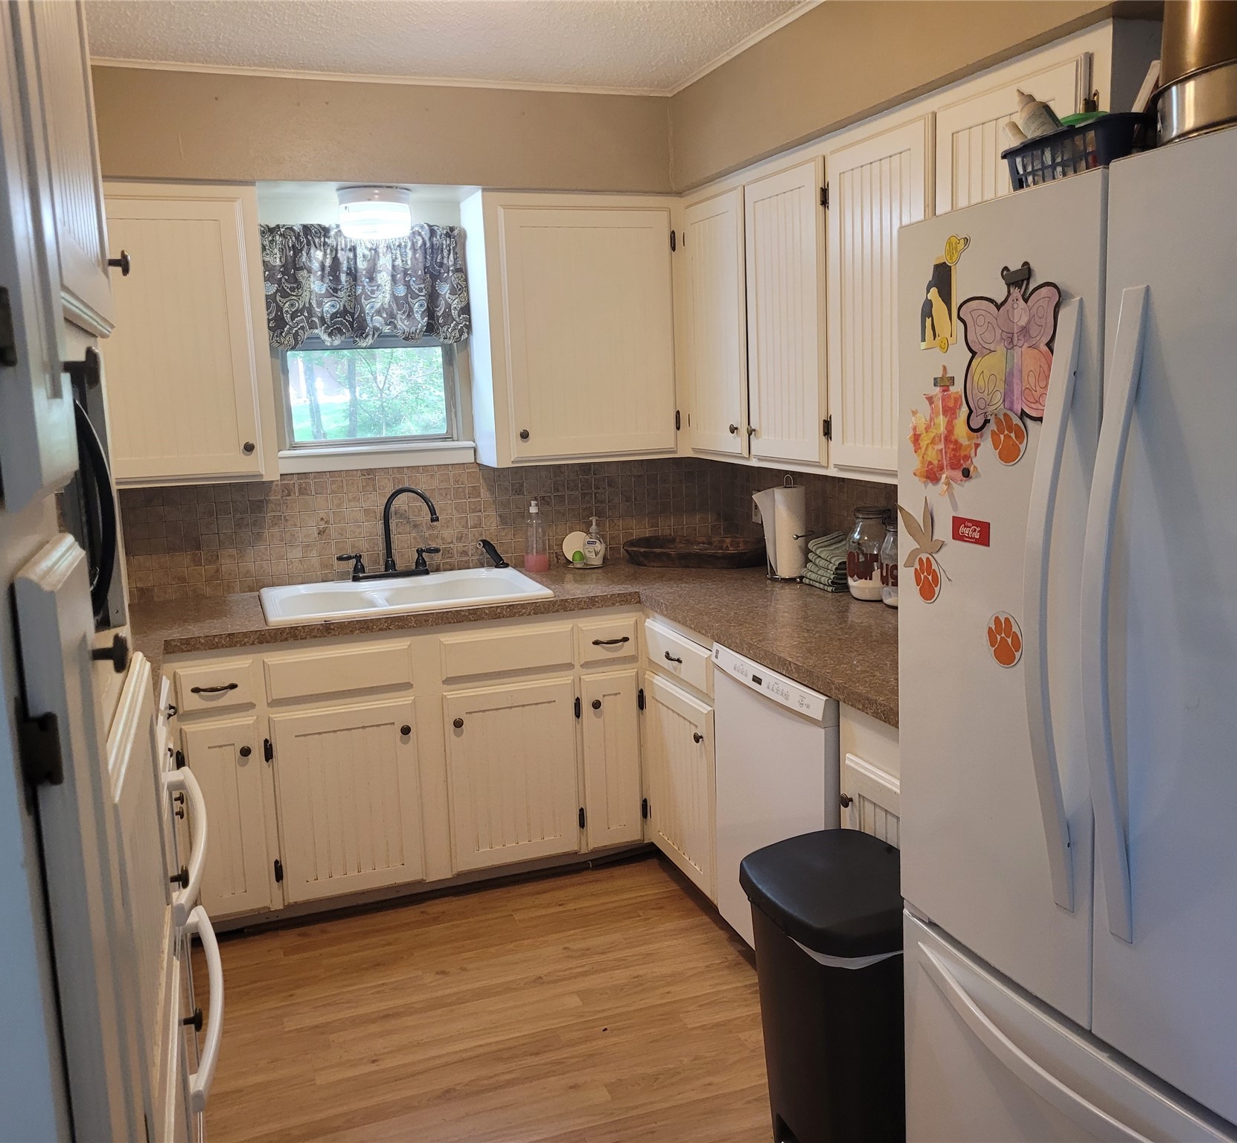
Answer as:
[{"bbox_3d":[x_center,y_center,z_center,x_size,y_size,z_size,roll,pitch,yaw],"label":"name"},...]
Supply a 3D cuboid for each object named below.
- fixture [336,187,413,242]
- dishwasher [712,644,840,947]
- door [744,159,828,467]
[{"bbox_3d":[-0.745,-1.088,3.506,0.230,0.140,0.230,-5,10,-19],"label":"fixture"},{"bbox_3d":[0.642,0.620,2.900,0.610,0.825,0.600,-5,10,-19],"label":"dishwasher"},{"bbox_3d":[0.449,-0.684,3.114,0.022,0.772,0.405,-5,10,-19],"label":"door"}]

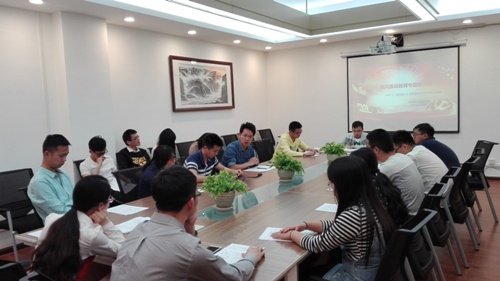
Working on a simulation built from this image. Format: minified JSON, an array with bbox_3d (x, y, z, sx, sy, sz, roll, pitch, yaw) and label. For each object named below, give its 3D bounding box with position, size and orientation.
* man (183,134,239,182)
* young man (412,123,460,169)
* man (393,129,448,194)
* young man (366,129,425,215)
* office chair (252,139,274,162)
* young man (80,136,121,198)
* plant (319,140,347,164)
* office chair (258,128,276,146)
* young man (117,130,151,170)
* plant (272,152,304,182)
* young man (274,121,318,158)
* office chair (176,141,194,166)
[{"bbox_3d":[-0.420,0.541,3.859,0.720,1.220,0.560,2,7,35],"label":"man"},{"bbox_3d":[2.061,0.420,4.140,0.720,1.230,0.540,2,7,35],"label":"young man"},{"bbox_3d":[1.659,0.504,3.610,0.720,1.200,0.540,2,7,35],"label":"man"},{"bbox_3d":[1.360,0.560,3.456,0.780,1.320,0.520,2,7,35],"label":"young man"},{"bbox_3d":[0.440,0.502,5.352,0.580,0.930,0.540,2,7,35],"label":"office chair"},{"bbox_3d":[-1.698,0.590,4.376,0.780,1.260,0.520,3,8,38],"label":"young man"},{"bbox_3d":[1.119,0.176,4.832,0.350,0.310,0.350,2,7,35],"label":"plant"},{"bbox_3d":[0.570,0.264,8.186,0.580,0.970,0.560,2,7,35],"label":"office chair"},{"bbox_3d":[-1.429,0.482,4.716,0.760,1.230,0.540,2,7,35],"label":"young man"},{"bbox_3d":[0.359,0.265,3.539,0.310,0.280,0.310,-2,6,0],"label":"plant"},{"bbox_3d":[0.742,0.333,5.943,0.780,1.290,0.540,3,8,41],"label":"young man"},{"bbox_3d":[-0.843,0.535,6.030,0.580,0.970,0.560,2,7,35],"label":"office chair"}]

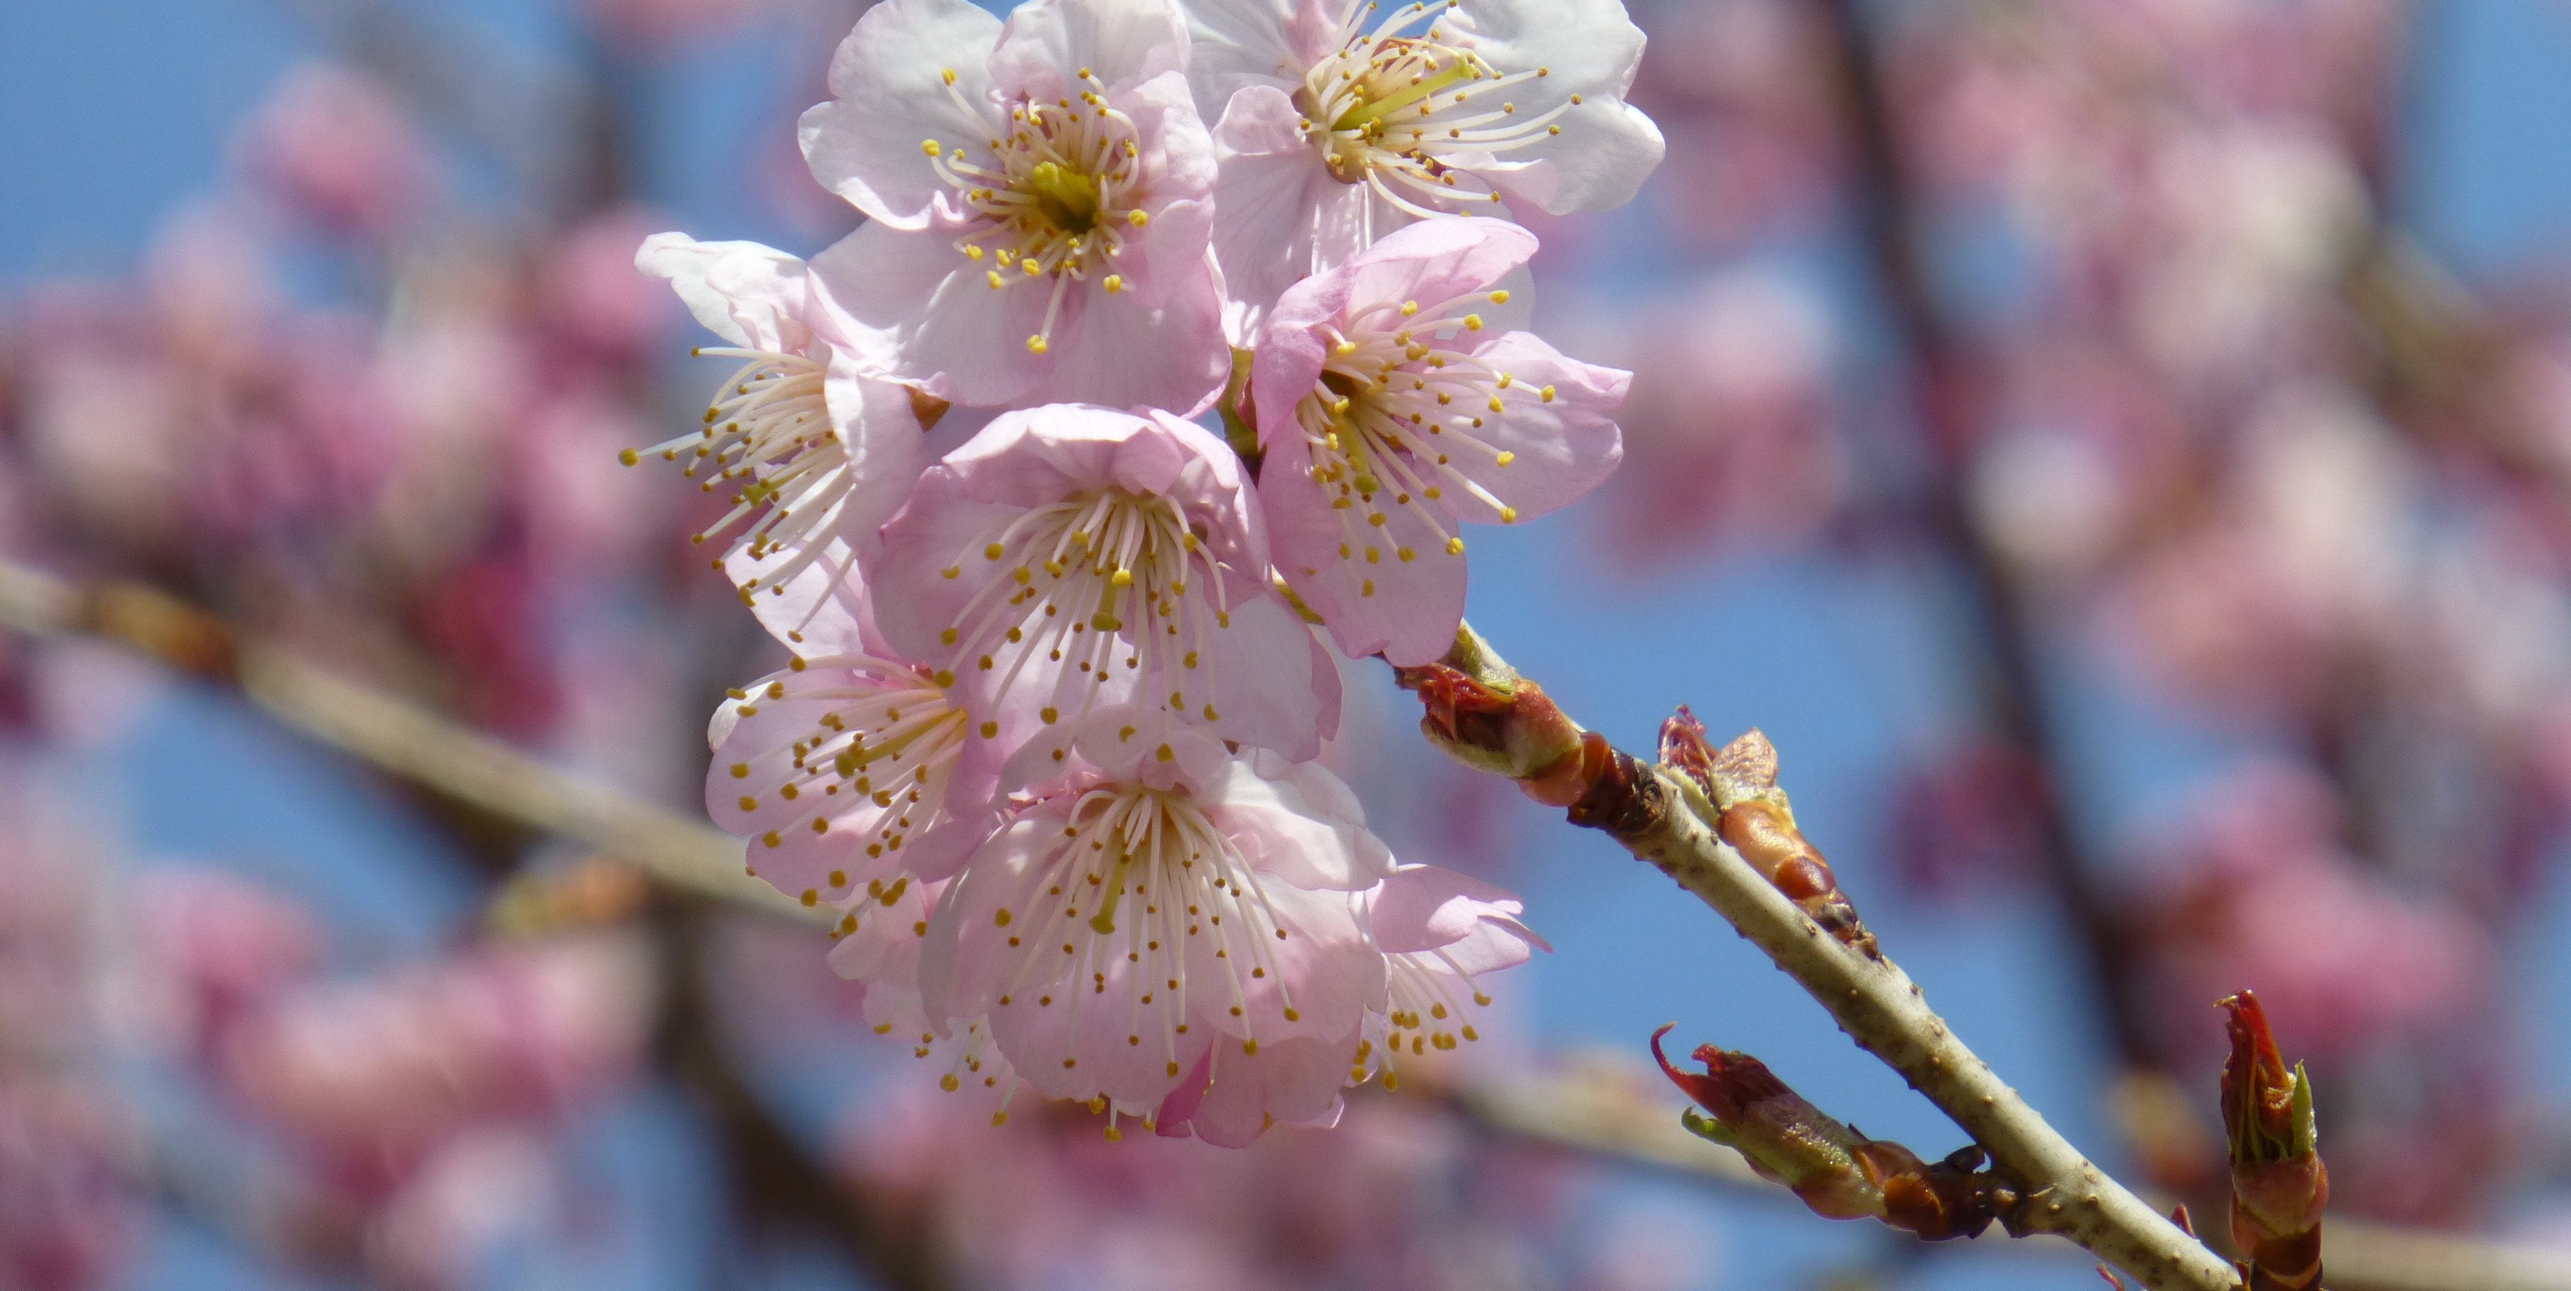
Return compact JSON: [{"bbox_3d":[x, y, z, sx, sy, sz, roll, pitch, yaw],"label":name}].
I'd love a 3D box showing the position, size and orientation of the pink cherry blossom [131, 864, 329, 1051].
[{"bbox_3d":[-0.133,0.040,3.600,0.023,0.023,0.019,0,0,0],"label":"pink cherry blossom"}]

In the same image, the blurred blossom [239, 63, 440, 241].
[{"bbox_3d":[-0.123,-0.064,3.700,0.026,0.022,0.020,0,0,0],"label":"blurred blossom"}]

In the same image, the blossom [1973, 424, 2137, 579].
[{"bbox_3d":[0.099,-0.019,3.700,0.020,0.019,0.017,0,0,0],"label":"blossom"}]

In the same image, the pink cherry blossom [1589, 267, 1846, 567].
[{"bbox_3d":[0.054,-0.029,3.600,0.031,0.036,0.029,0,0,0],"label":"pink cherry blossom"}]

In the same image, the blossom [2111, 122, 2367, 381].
[{"bbox_3d":[0.116,-0.048,3.500,0.030,0.031,0.026,0,0,0],"label":"blossom"}]

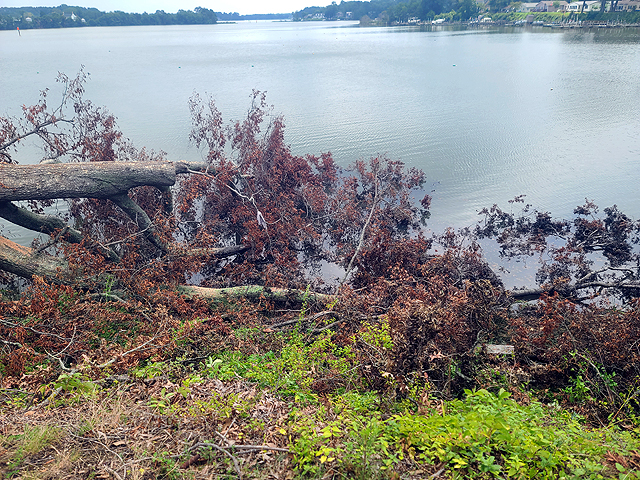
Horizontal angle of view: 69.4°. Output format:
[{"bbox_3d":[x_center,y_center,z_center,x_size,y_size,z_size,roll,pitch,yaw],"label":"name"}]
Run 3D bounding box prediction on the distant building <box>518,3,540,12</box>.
[{"bbox_3d":[93.585,-102.944,205.000,8.000,4.000,7.000,0,26,0],"label":"distant building"}]

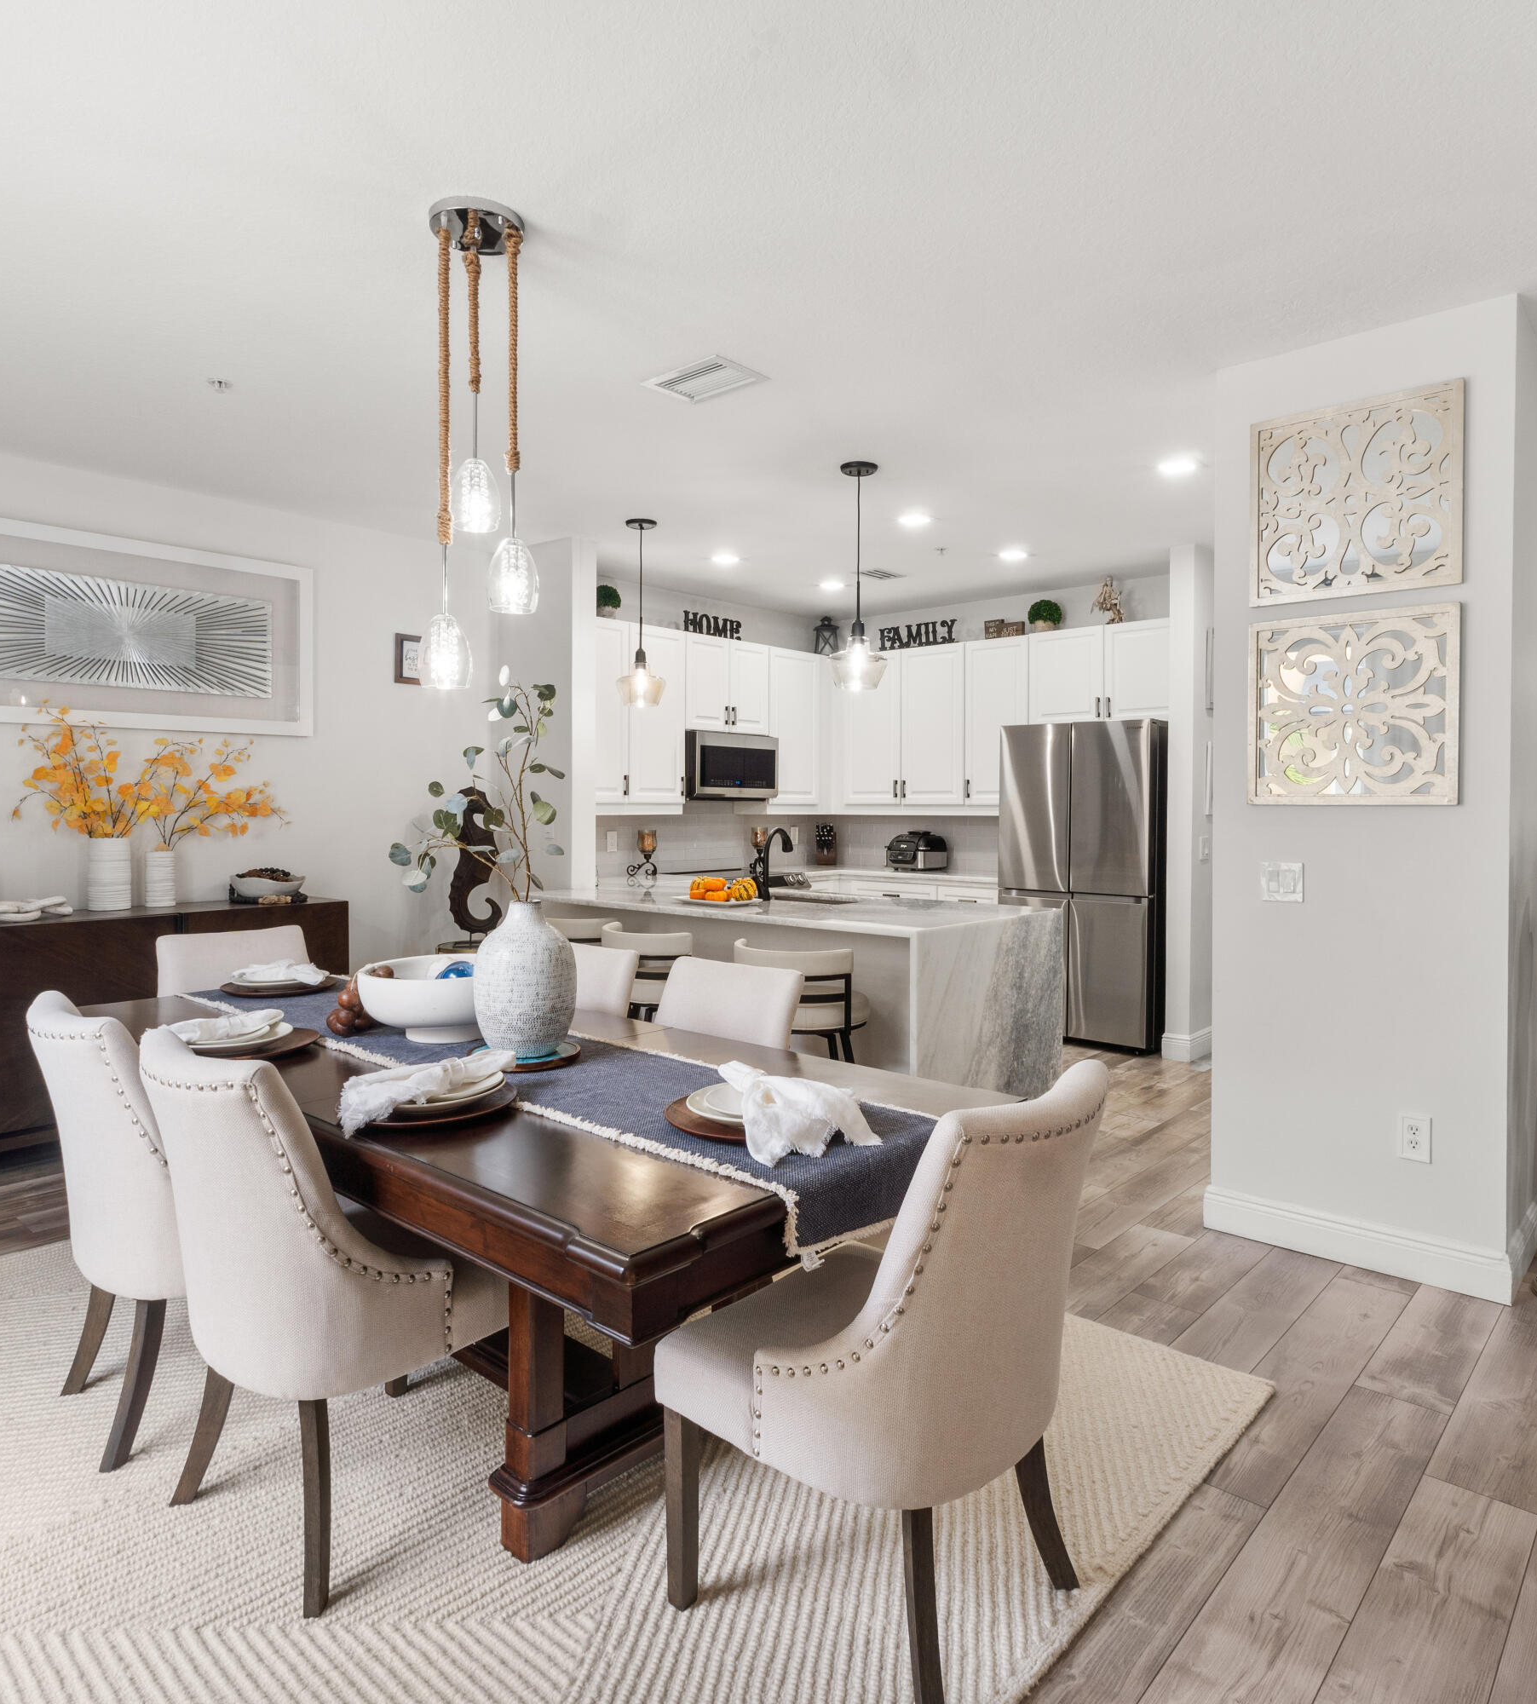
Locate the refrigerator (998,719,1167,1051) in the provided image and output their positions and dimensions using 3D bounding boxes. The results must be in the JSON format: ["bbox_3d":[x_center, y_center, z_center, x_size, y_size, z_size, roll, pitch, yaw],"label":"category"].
[{"bbox_3d":[1.980,0.173,6.390,0.905,1.830,0.760,2,3,42],"label":"refrigerator"}]

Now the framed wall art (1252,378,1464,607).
[{"bbox_3d":[1.703,-1.027,3.108,0.555,0.558,0.025,2,4,41],"label":"framed wall art"}]

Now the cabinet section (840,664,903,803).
[{"bbox_3d":[0.825,-0.850,7.535,0.535,1.044,0.340,2,3,42],"label":"cabinet section"}]

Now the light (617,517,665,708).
[{"bbox_3d":[-0.633,-1.186,5.330,0.243,0.897,0.243,0,2,0],"label":"light"}]

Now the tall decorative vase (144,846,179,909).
[{"bbox_3d":[-2.645,0.119,4.640,0.118,0.250,0.118,2,3,42],"label":"tall decorative vase"}]

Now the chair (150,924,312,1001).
[{"bbox_3d":[-1.721,0.751,3.650,0.530,0.950,0.630,-3,4,-45],"label":"chair"}]

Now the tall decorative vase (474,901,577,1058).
[{"bbox_3d":[-0.553,0.283,2.398,0.225,0.360,0.225,0,2,0],"label":"tall decorative vase"}]

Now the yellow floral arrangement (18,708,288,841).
[{"bbox_3d":[-2.605,-0.319,4.575,0.420,0.561,1.061,2,3,42],"label":"yellow floral arrangement"}]

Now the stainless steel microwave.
[{"bbox_3d":[-0.337,-0.540,6.876,0.400,0.420,0.760,2,3,42],"label":"stainless steel microwave"}]

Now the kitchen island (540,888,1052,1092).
[{"bbox_3d":[0.015,0.696,5.065,2.420,0.914,1.090,2,4,41],"label":"kitchen island"}]

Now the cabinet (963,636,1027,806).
[{"bbox_3d":[1.570,-0.822,6.929,0.460,1.070,0.330,2,3,42],"label":"cabinet"}]

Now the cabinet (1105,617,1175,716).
[{"bbox_3d":[2.281,-1.044,6.268,0.470,0.590,0.330,2,3,42],"label":"cabinet"}]

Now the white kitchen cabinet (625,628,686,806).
[{"bbox_3d":[-0.764,-0.785,6.284,0.350,1.020,0.455,2,4,41],"label":"white kitchen cabinet"}]

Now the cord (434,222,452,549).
[{"bbox_3d":[-0.757,-1.078,2.483,0.033,0.740,0.033,2,3,42],"label":"cord"}]

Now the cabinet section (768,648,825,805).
[{"bbox_3d":[0.076,-0.858,7.506,0.340,1.064,0.567,2,3,42],"label":"cabinet section"}]

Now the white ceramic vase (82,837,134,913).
[{"bbox_3d":[-2.766,0.106,4.448,0.153,0.300,0.153,2,3,42],"label":"white ceramic vase"}]

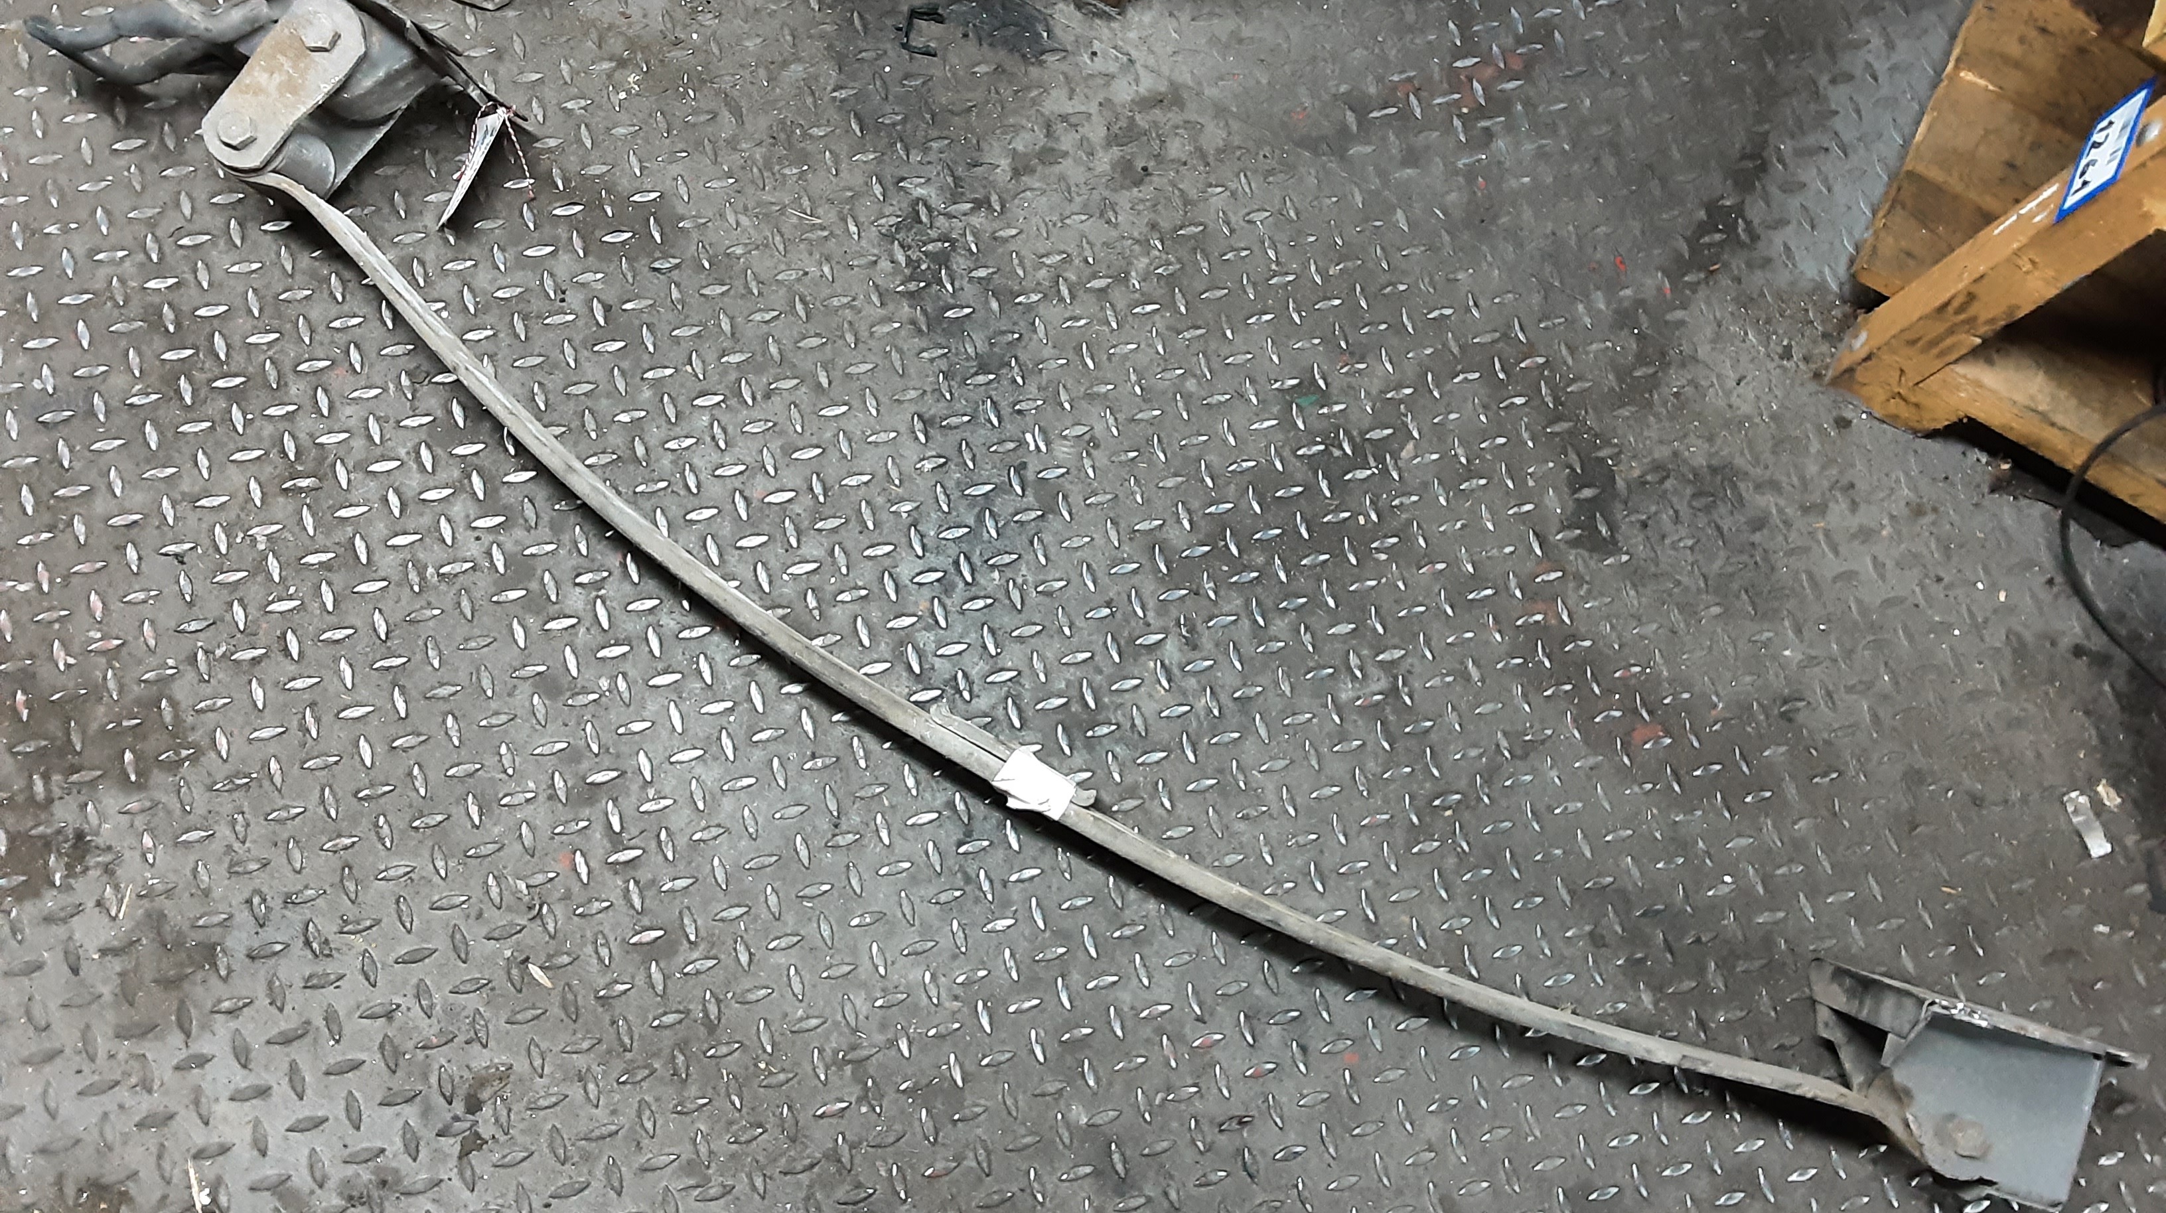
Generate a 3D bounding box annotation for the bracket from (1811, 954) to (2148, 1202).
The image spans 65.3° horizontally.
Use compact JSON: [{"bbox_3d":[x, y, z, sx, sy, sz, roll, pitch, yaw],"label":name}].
[{"bbox_3d":[0.645,0.359,1.235,0.200,0.100,0.127,17,73,-3],"label":"bracket"}]

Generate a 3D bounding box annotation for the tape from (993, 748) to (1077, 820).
[{"bbox_3d":[-0.036,0.128,1.191,0.052,0.040,0.033,31,72,2],"label":"tape"}]

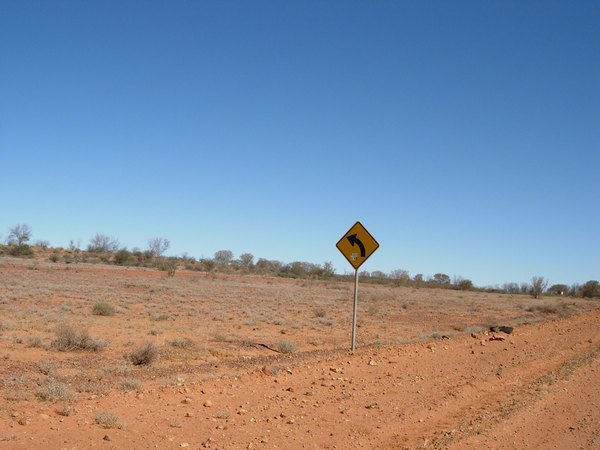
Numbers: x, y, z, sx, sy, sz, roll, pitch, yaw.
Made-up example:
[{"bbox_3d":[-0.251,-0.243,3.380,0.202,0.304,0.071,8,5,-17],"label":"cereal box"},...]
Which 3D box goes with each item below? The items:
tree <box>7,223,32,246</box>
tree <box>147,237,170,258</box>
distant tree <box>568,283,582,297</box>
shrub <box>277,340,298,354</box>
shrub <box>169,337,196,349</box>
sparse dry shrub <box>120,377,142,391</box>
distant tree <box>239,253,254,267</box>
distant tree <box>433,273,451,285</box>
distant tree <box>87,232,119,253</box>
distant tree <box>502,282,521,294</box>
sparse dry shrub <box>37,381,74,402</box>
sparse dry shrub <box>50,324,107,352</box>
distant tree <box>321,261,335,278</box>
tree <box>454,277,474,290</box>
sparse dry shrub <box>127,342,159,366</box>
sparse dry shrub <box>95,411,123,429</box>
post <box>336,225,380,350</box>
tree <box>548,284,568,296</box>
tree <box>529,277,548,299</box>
[{"bbox_3d":[-42.584,1.442,100.000,3.829,3.644,3.522,5,-5,-23],"label":"tree"},{"bbox_3d":[-22.556,3.587,105.000,3.711,3.507,3.414,4,-5,-12],"label":"tree"},{"bbox_3d":[38.479,9.009,92.000,1.955,1.955,1.858,3,-4,0],"label":"distant tree"},{"bbox_3d":[-0.250,2.455,13.200,0.428,0.261,0.393,3,-5,-1],"label":"shrub"},{"bbox_3d":[-2.337,2.337,13.100,0.540,0.222,0.497,3,-5,-10],"label":"shrub"},{"bbox_3d":[-2.244,2.094,8.738,0.265,0.147,0.223,4,-4,-14],"label":"sparse dry shrub"},{"bbox_3d":[-10.559,6.809,130.000,3.158,2.763,3.000,3,-4,0],"label":"distant tree"},{"bbox_3d":[30.074,11.371,140.000,3.711,2.550,3.414,2,-5,12],"label":"distant tree"},{"bbox_3d":[-31.164,2.790,105.000,4.948,3.188,4.552,4,-5,-16],"label":"distant tree"},{"bbox_3d":[48.163,14.460,150.000,3.976,2.733,3.658,1,-5,18],"label":"distant tree"},{"bbox_3d":[-2.728,1.858,7.350,0.411,0.228,0.378,4,-5,-19],"label":"sparse dry shrub"},{"bbox_3d":[-4.159,2.114,12.408,1.052,0.439,0.866,4,-4,-19],"label":"sparse dry shrub"},{"bbox_3d":[5.010,8.107,120.000,2.474,3.279,2.276,2,-5,3],"label":"distant tree"},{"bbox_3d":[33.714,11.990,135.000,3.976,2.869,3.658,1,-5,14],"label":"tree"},{"bbox_3d":[-2.463,2.025,10.300,0.485,0.349,0.447,4,-5,-13],"label":"sparse dry shrub"},{"bbox_3d":[-1.950,1.972,6.721,0.285,0.137,0.239,4,-4,-16],"label":"sparse dry shrub"},{"bbox_3d":[1.183,1.301,13.820,1.030,2.750,0.080,0,-5,32],"label":"post"},{"bbox_3d":[56.904,14.419,145.000,4.271,2.642,3.929,1,-5,21],"label":"tree"},{"bbox_3d":[26.070,6.832,72.000,2.186,2.405,2.077,3,-4,0],"label":"tree"}]

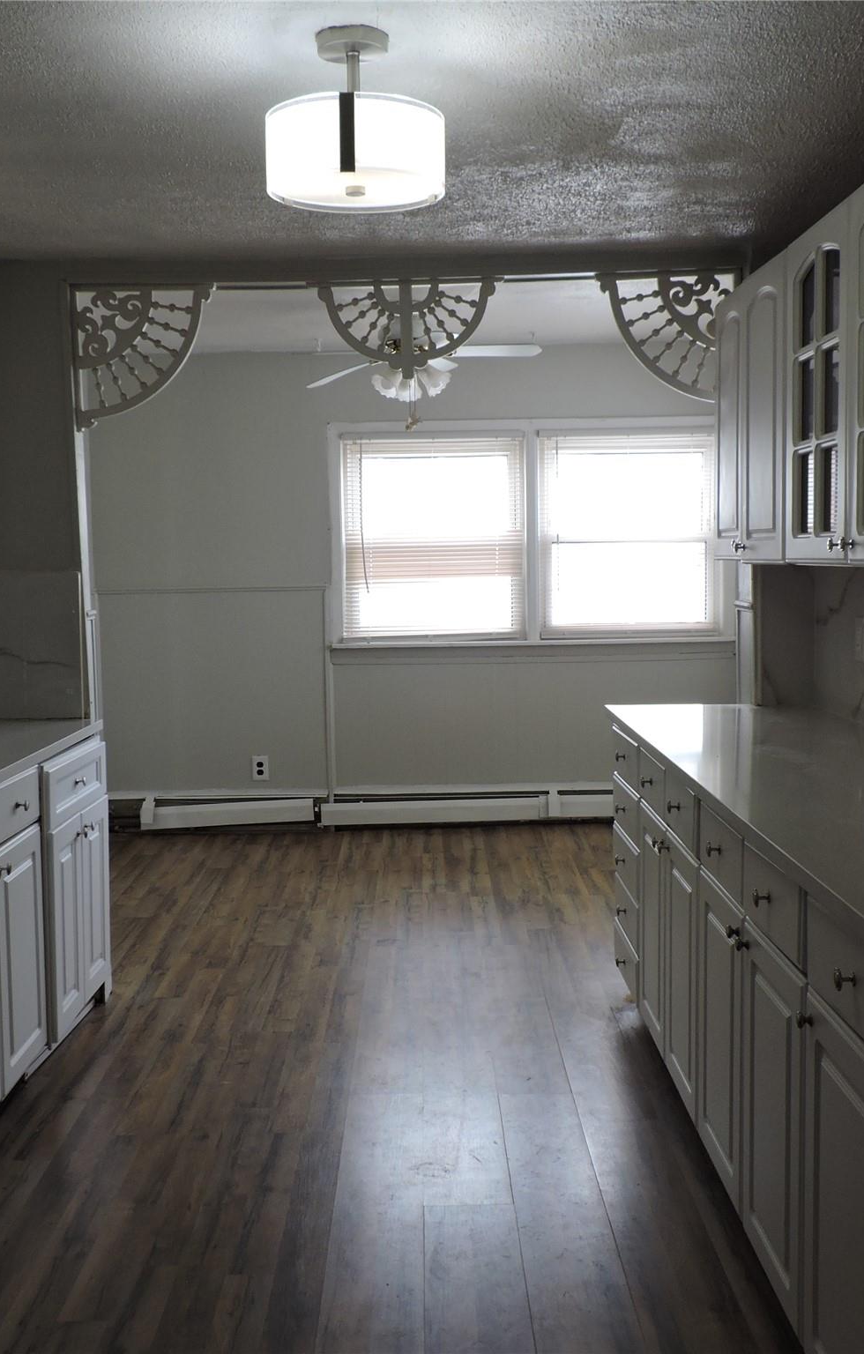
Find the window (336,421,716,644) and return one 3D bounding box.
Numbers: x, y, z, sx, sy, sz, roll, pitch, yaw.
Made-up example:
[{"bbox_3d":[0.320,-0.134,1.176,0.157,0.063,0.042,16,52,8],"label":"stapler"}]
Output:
[{"bbox_3d":[0.512,-0.729,6.324,2.000,1.113,0.100,-1,5,0],"label":"window"}]

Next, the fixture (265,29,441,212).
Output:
[{"bbox_3d":[-0.140,-1.016,2.263,0.322,0.258,0.322,-1,5,0],"label":"fixture"}]

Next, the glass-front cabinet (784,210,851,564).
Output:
[{"bbox_3d":[1.051,-0.654,2.893,0.340,0.772,0.472,-1,5,0],"label":"glass-front cabinet"}]

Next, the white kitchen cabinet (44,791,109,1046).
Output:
[{"bbox_3d":[-1.284,0.660,3.569,0.580,0.546,0.640,-1,5,0],"label":"white kitchen cabinet"}]

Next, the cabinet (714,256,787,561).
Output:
[{"bbox_3d":[1.016,-0.694,3.405,0.335,0.755,0.705,-1,5,0],"label":"cabinet"}]

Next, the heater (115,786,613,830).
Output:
[{"bbox_3d":[-0.266,0.669,6.401,2.770,0.225,0.075,-1,5,0],"label":"heater"}]

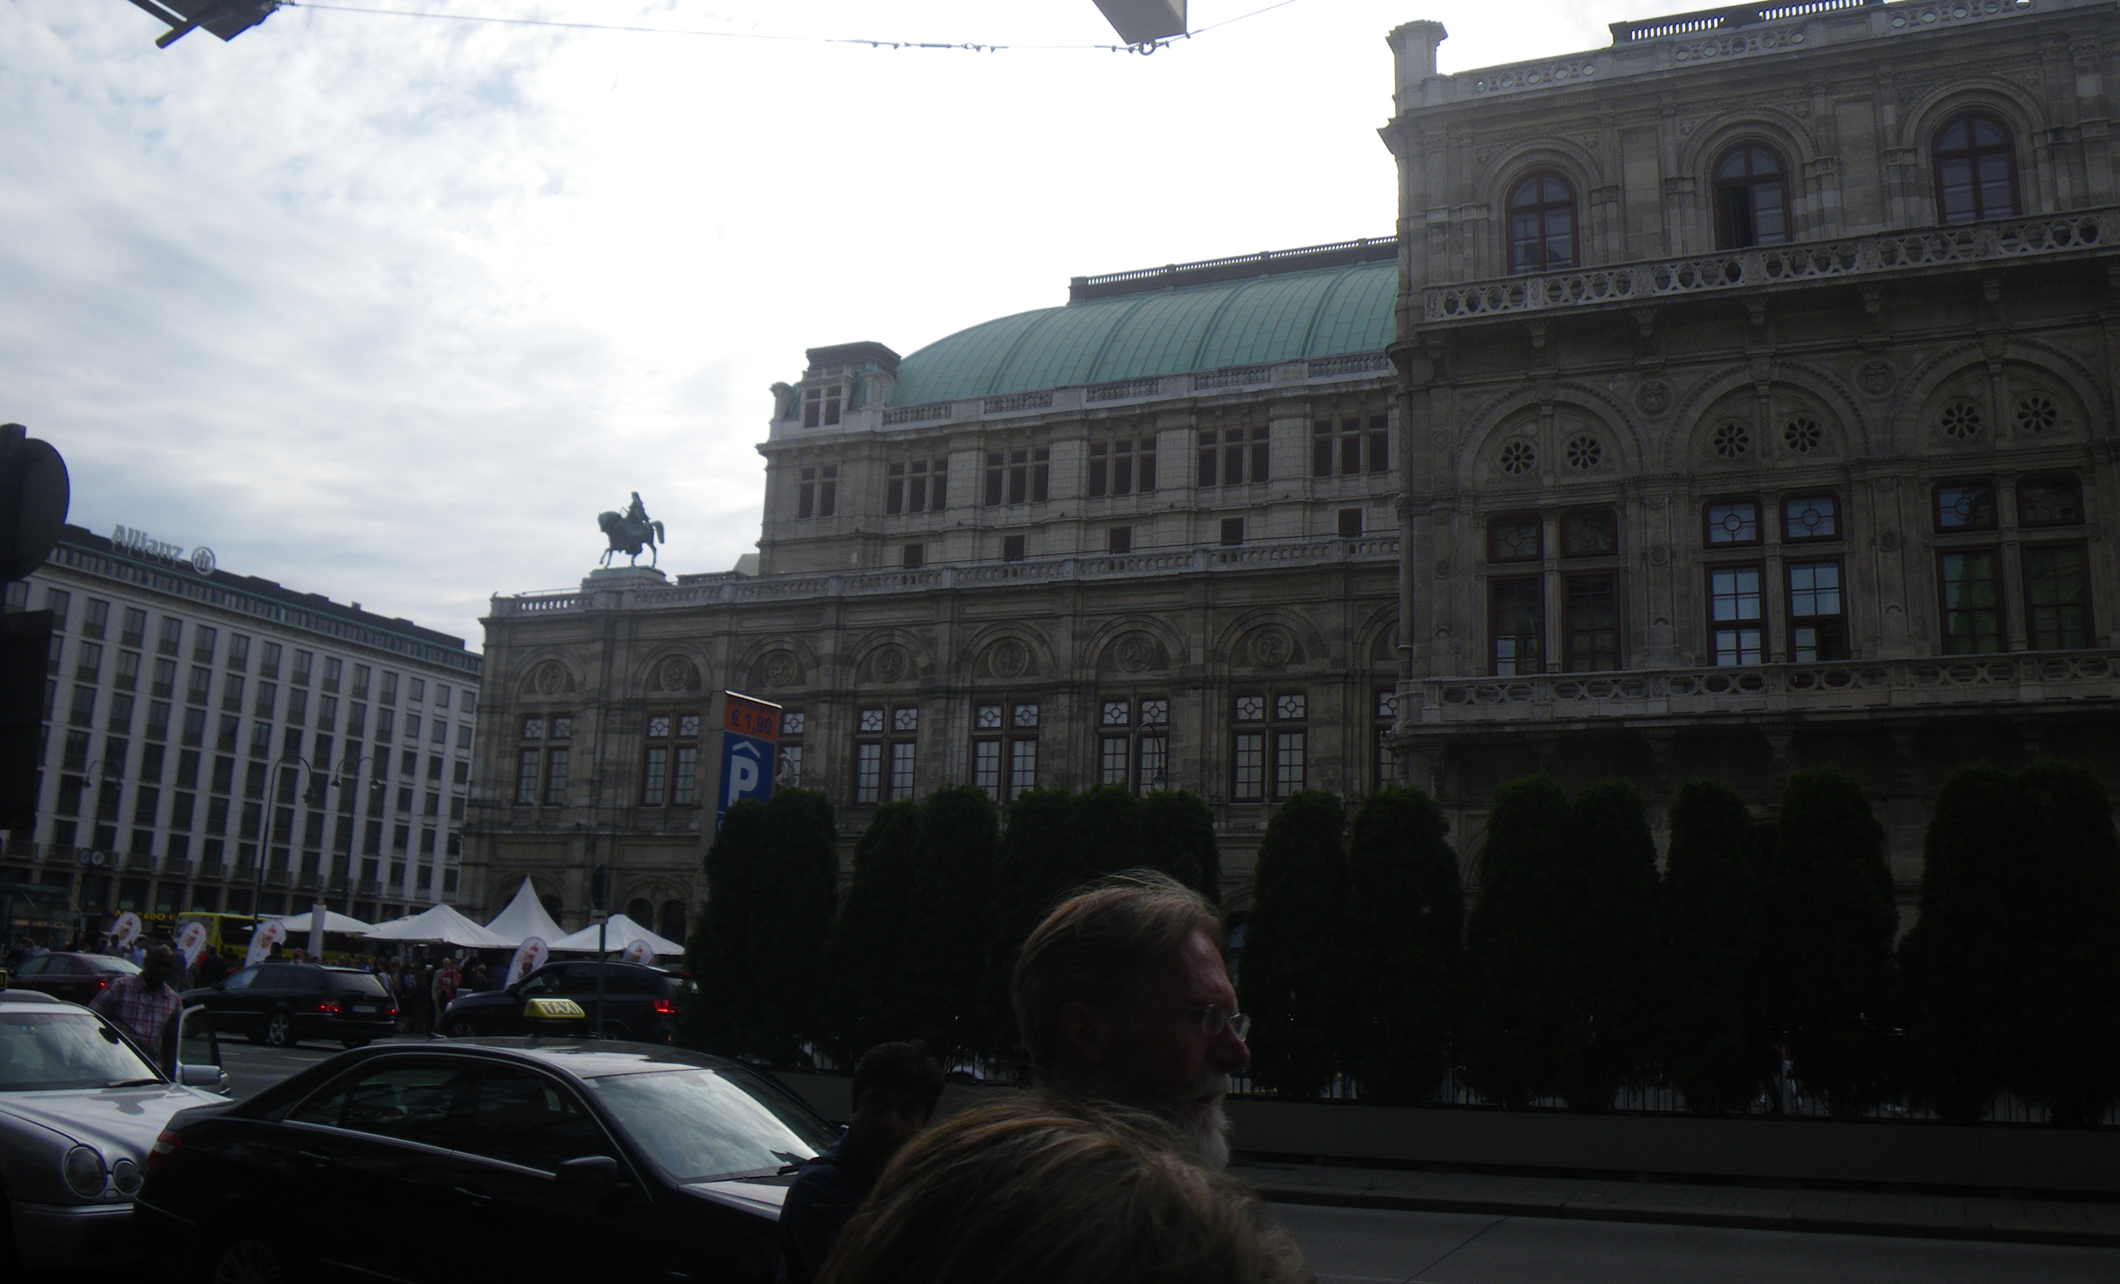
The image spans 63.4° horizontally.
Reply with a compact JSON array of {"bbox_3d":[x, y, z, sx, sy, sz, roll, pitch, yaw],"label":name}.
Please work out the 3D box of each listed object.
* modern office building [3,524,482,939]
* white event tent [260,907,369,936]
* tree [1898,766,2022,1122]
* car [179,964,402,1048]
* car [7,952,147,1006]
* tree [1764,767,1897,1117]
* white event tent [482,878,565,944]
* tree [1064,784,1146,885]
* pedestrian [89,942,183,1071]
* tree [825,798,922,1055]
[{"bbox_3d":[-71.683,11.958,143.597,12.000,32.000,48.000,-3,-12,23],"label":"modern office building"},{"bbox_3d":[-21.611,9.291,49.691,3.100,3.050,3.100,2,-12,0],"label":"white event tent"},{"bbox_3d":[7.889,2.621,15.057,1.080,3.100,1.080,-3,-13,22],"label":"tree"},{"bbox_3d":[-14.462,6.755,31.857,4.870,1.500,1.830,-5,-13,29],"label":"car"},{"bbox_3d":[-23.263,7.968,39.857,4.600,1.450,1.800,-2,-12,21],"label":"car"},{"bbox_3d":[7.615,2.959,16.938,1.250,3.400,1.250,-3,-12,23],"label":"tree"},{"bbox_3d":[-18.207,10.284,57.533,3.300,4.700,3.300,-3,-12,23],"label":"white event tent"},{"bbox_3d":[0.495,3.010,17.970,1.050,3.100,1.050,-3,-13,22],"label":"tree"},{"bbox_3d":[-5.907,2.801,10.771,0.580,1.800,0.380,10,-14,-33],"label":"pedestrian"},{"bbox_3d":[-2.098,3.220,18.975,1.110,2.950,1.110,2,-12,0],"label":"tree"}]

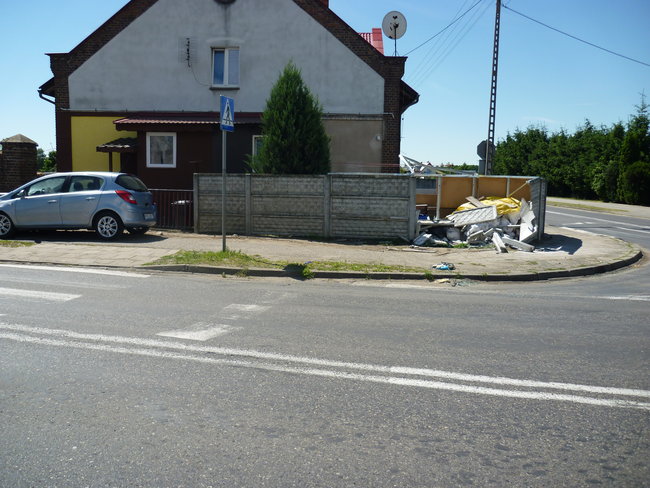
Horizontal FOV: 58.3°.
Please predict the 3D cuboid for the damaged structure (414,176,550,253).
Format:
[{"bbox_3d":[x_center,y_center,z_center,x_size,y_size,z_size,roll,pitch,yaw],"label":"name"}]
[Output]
[{"bbox_3d":[3.591,-0.779,13.195,3.100,1.580,2.500,1,7,6],"label":"damaged structure"}]

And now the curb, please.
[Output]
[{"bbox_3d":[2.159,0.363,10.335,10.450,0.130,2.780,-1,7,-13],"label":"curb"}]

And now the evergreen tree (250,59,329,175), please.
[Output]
[{"bbox_3d":[-0.944,-2.656,16.000,2.200,4.520,2.150,1,7,0],"label":"evergreen tree"}]

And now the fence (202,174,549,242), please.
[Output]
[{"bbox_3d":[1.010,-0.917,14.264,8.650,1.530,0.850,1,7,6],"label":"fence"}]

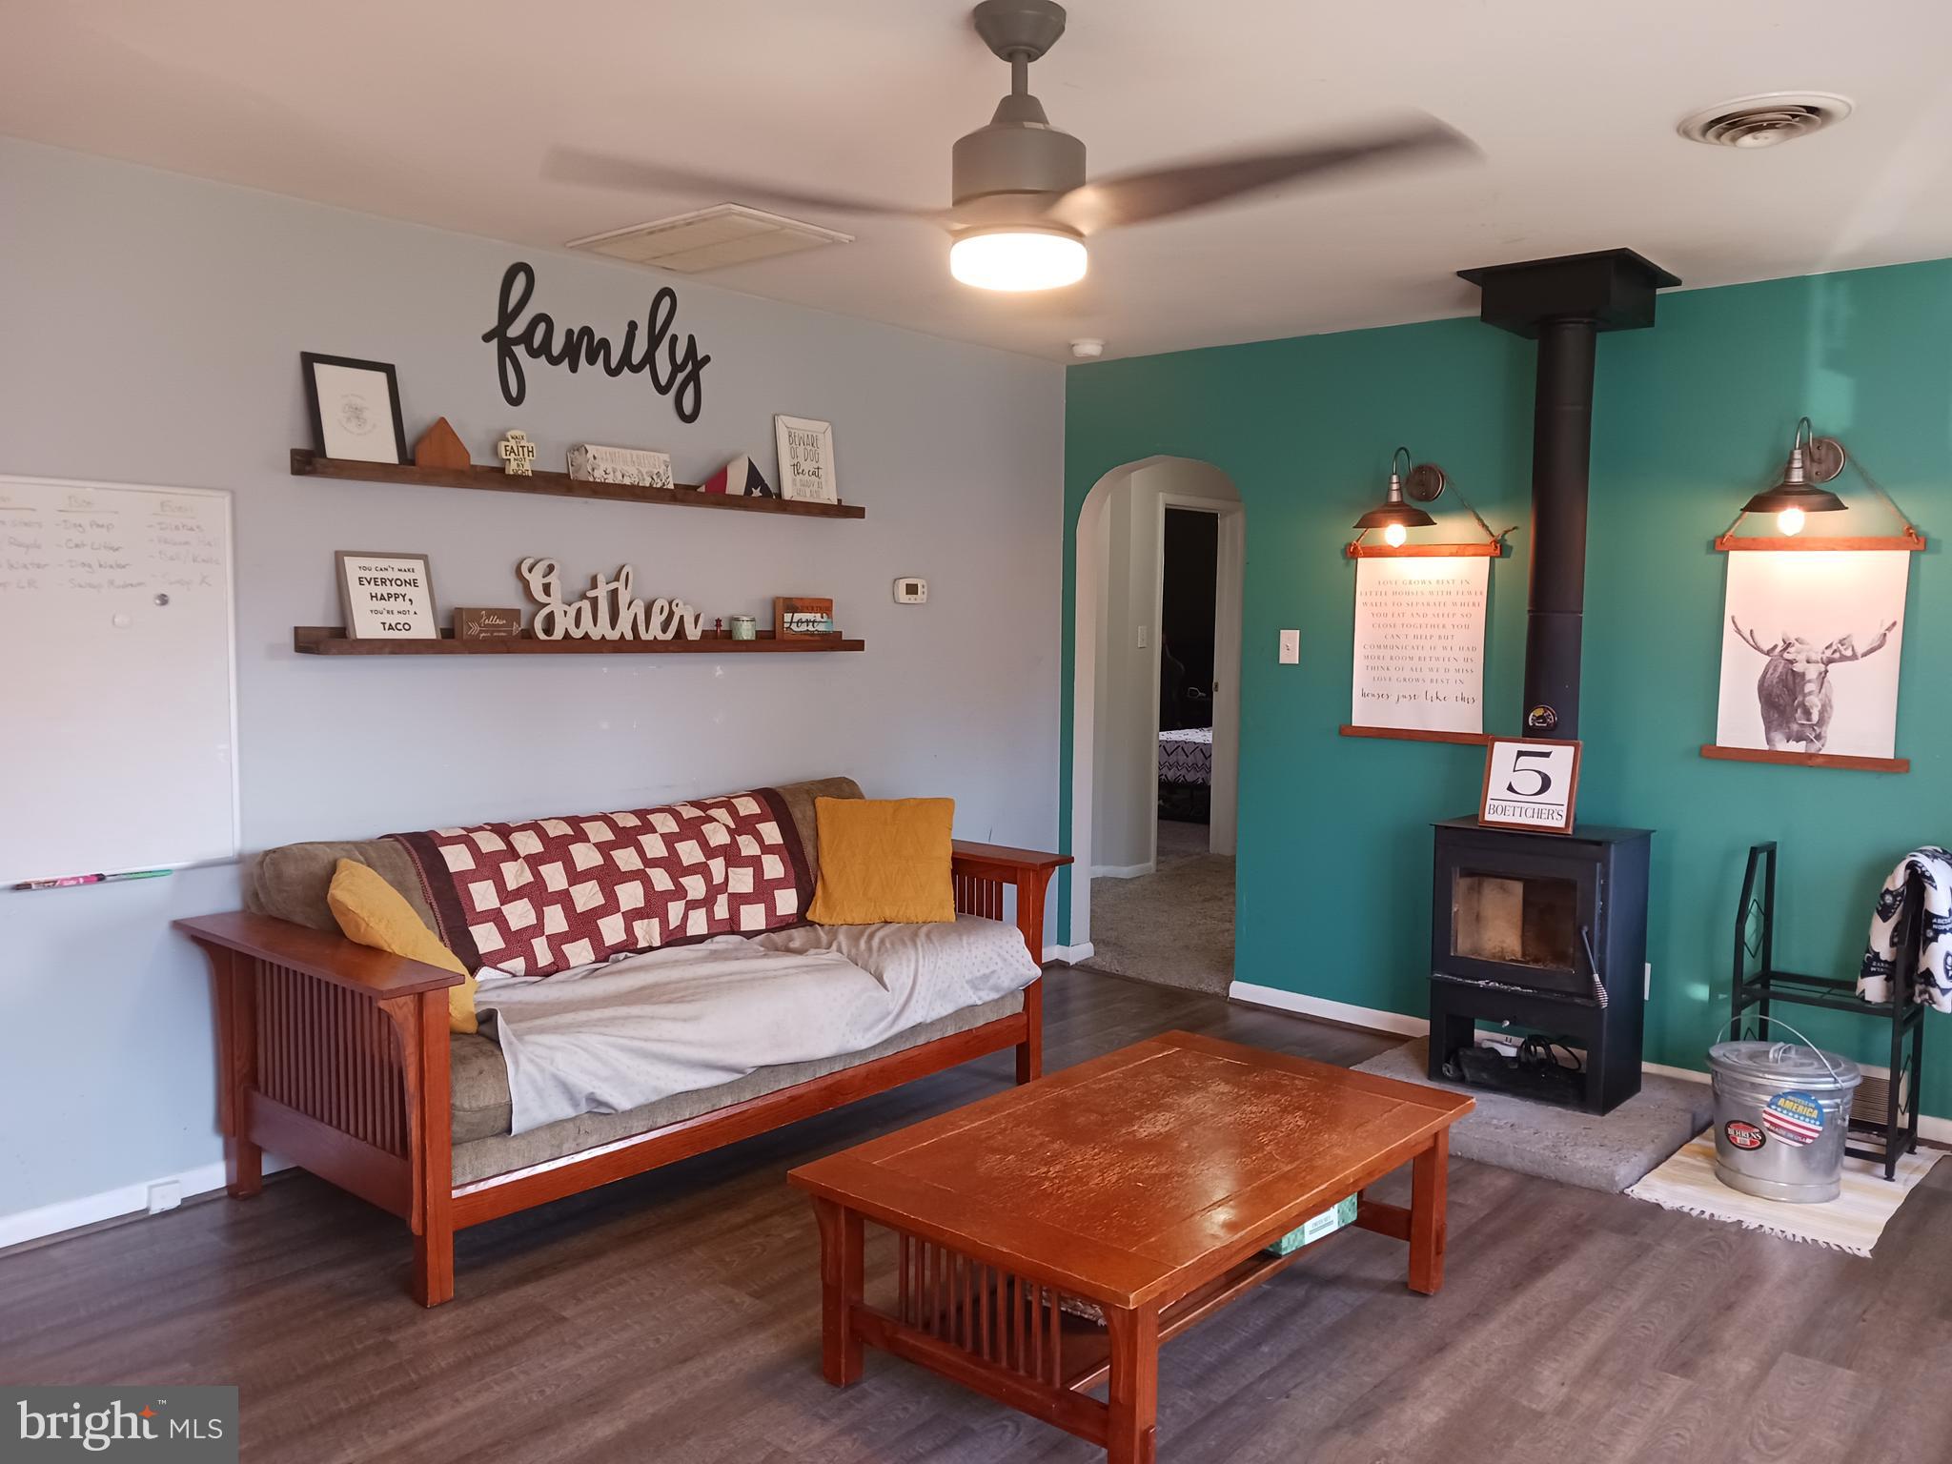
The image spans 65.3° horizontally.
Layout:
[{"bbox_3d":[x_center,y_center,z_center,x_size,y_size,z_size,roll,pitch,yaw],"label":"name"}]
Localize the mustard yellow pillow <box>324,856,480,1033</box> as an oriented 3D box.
[{"bbox_3d":[-1.272,0.487,3.446,0.138,0.438,0.438,-42,13,-17],"label":"mustard yellow pillow"}]

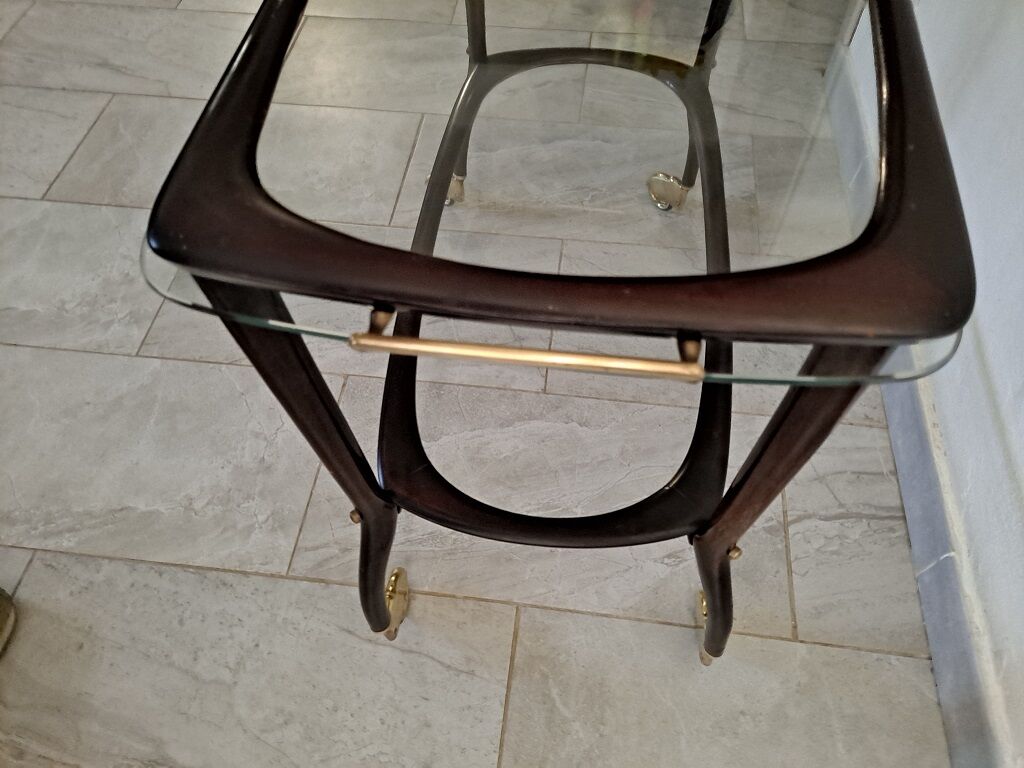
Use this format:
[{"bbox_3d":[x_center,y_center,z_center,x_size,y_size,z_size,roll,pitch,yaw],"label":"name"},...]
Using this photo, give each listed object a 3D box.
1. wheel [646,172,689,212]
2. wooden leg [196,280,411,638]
[{"bbox_3d":[0.268,-0.325,1.263,0.072,0.062,0.034,0,57,2],"label":"wheel"},{"bbox_3d":[-0.141,0.111,0.637,0.084,0.650,0.105,5,57,5],"label":"wooden leg"}]

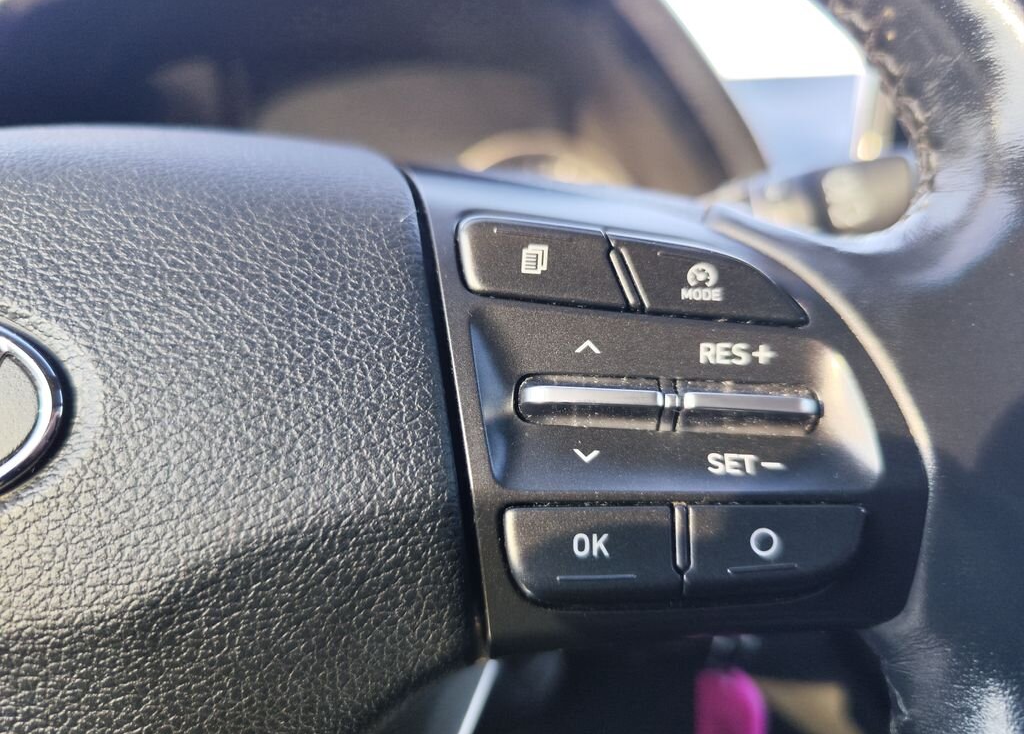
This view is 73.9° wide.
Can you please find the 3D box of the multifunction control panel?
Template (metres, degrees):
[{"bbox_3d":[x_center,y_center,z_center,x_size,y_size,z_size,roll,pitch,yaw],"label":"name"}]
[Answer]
[{"bbox_3d":[0.025,0.007,0.109,0.079,0.072,0.022,2,-5,-6],"label":"multifunction control panel"}]

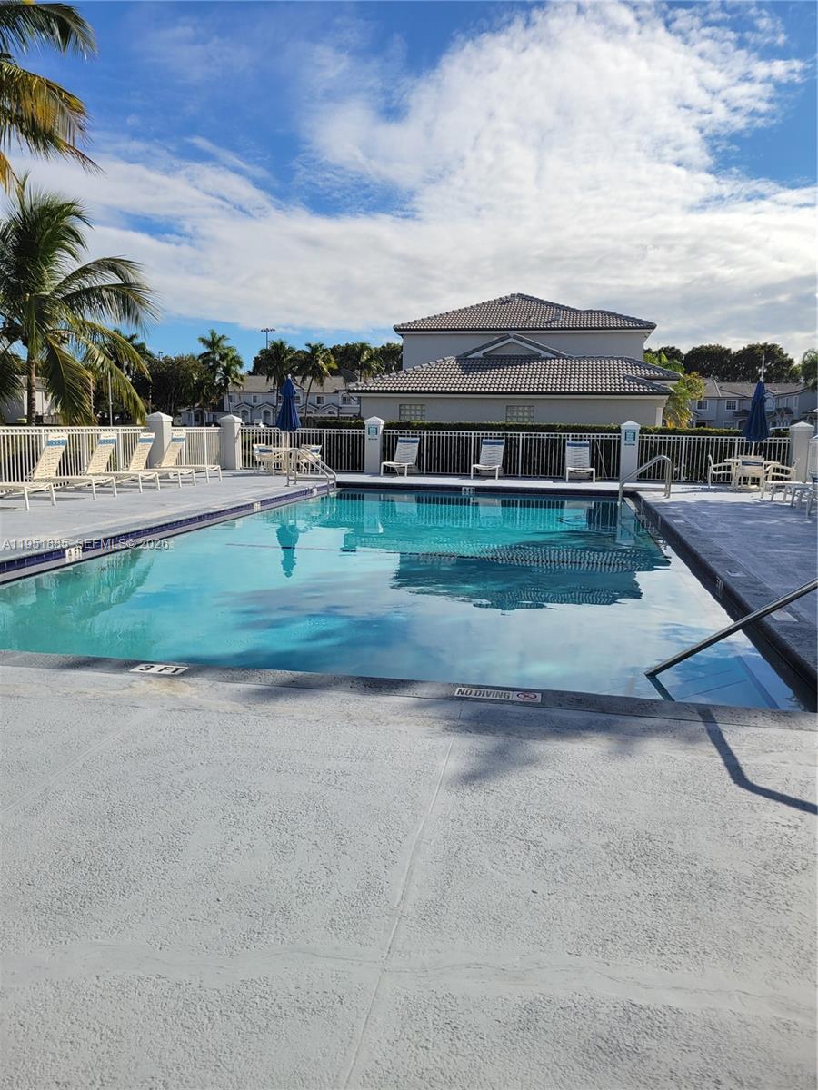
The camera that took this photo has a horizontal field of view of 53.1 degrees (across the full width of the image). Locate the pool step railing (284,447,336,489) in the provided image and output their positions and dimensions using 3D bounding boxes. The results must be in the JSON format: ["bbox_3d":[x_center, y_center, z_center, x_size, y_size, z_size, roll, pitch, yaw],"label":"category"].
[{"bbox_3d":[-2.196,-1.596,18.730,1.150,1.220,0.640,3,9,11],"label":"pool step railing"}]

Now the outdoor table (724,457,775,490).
[{"bbox_3d":[8.417,-1.748,20.122,1.200,0.710,1.200,3,9,11],"label":"outdoor table"}]

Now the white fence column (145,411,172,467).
[{"bbox_3d":[-6.186,-2.470,20.262,0.470,1.630,0.470,3,9,11],"label":"white fence column"}]

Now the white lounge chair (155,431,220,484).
[{"bbox_3d":[-5.155,-2.020,19.088,1.350,1.090,0.690,3,9,11],"label":"white lounge chair"}]

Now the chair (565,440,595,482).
[{"bbox_3d":[4.502,-2.175,21.394,0.680,1.020,1.400,3,9,11],"label":"chair"}]

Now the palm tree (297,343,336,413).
[{"bbox_3d":[-9.686,-16.401,86.009,4.100,9.740,4.100,3,9,11],"label":"palm tree"}]

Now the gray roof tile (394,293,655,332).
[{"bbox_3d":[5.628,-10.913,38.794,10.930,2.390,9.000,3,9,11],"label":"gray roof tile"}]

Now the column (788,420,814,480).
[{"bbox_3d":[9.920,-2.271,20.716,0.460,1.585,0.460,3,9,11],"label":"column"}]

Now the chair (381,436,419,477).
[{"bbox_3d":[-0.182,-2.441,22.651,0.680,1.020,1.400,4,9,19],"label":"chair"}]

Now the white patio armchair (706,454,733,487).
[{"bbox_3d":[7.623,-1.808,20.063,0.630,0.820,0.600,3,9,16],"label":"white patio armchair"}]

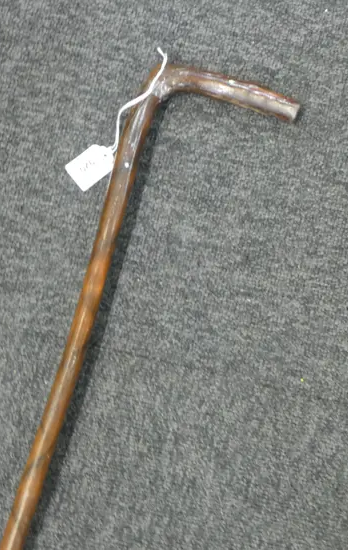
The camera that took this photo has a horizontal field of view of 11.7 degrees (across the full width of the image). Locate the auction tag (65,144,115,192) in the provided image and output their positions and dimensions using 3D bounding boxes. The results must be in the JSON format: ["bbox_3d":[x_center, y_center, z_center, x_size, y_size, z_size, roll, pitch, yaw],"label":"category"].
[{"bbox_3d":[-0.070,-0.096,1.473,0.043,0.001,0.030,-37,77,7],"label":"auction tag"}]

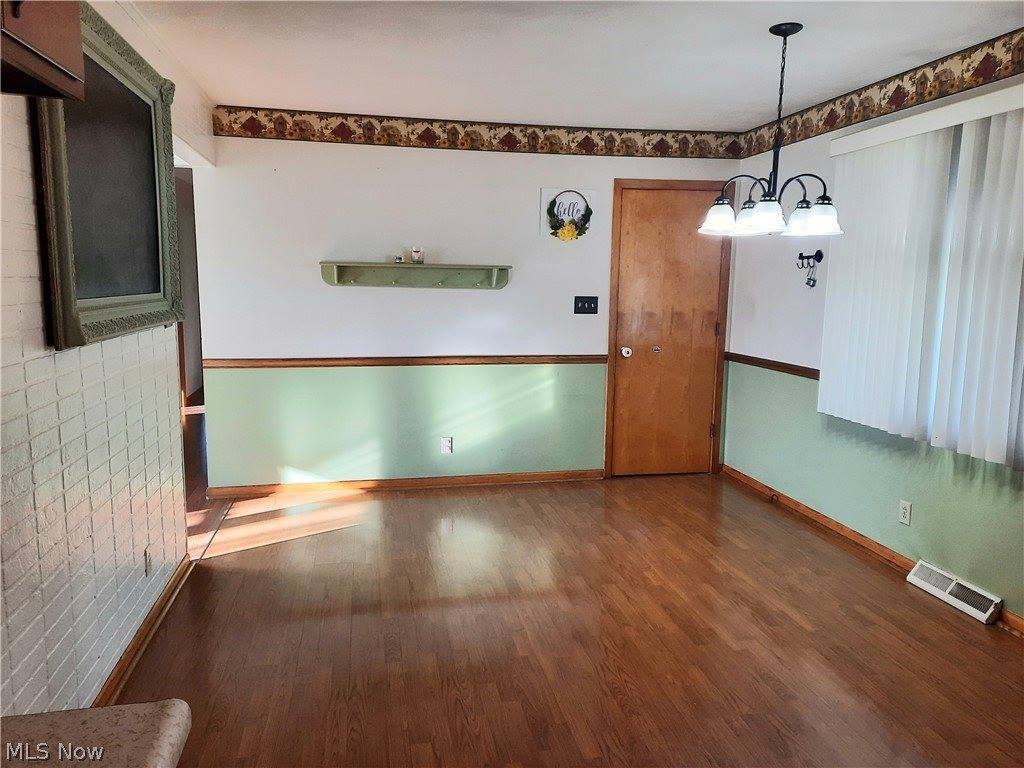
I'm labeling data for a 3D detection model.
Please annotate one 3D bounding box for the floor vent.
[{"bbox_3d":[1.990,0.931,3.345,0.082,0.094,0.460,-1,8,-12],"label":"floor vent"}]

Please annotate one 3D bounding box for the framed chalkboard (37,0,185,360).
[{"bbox_3d":[-1.400,-0.722,2.669,0.092,1.077,1.360,-1,8,-12],"label":"framed chalkboard"}]

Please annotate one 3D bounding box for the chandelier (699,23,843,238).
[{"bbox_3d":[1.105,-1.038,3.065,0.570,0.826,0.570,-1,8,-12],"label":"chandelier"}]

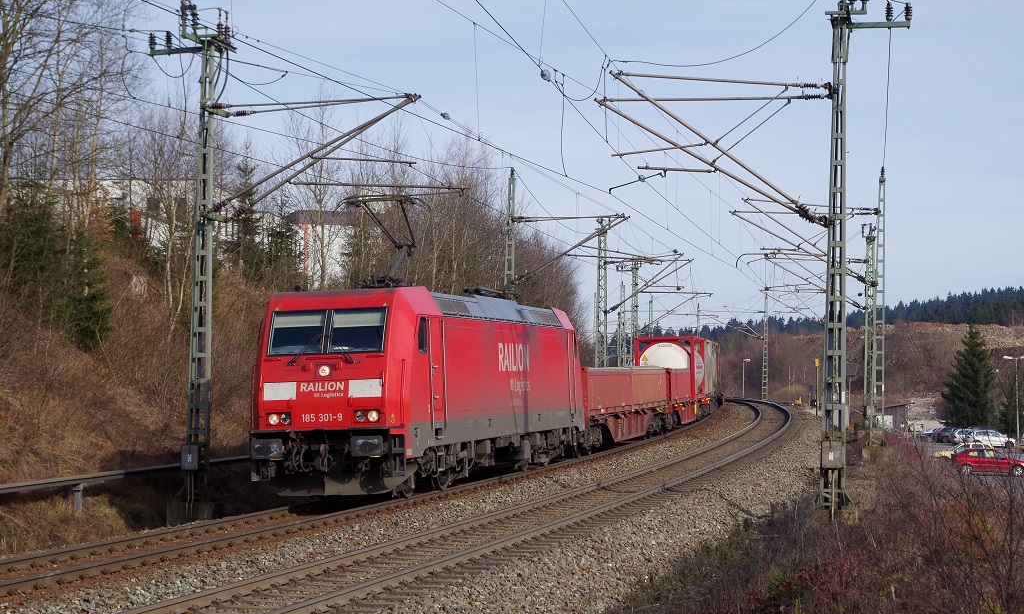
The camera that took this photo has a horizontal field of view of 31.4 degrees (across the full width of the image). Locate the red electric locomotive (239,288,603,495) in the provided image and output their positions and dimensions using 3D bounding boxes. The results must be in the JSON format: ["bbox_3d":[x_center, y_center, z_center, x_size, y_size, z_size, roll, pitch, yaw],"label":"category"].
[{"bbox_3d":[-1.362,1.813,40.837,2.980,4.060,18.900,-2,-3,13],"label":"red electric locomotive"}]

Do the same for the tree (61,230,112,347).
[{"bbox_3d":[-11.080,-0.483,47.500,1.400,3.150,1.400,1,-2,0],"label":"tree"}]

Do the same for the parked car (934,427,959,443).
[{"bbox_3d":[40.456,11.740,166.000,4.300,1.450,1.750,1,-2,-1],"label":"parked car"}]

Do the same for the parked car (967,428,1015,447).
[{"bbox_3d":[38.997,10.760,148.000,4.150,1.480,1.740,1,-2,-1],"label":"parked car"}]

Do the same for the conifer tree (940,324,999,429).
[{"bbox_3d":[45.906,7.190,183.000,5.600,11.000,5.600,1,-2,0],"label":"conifer tree"}]

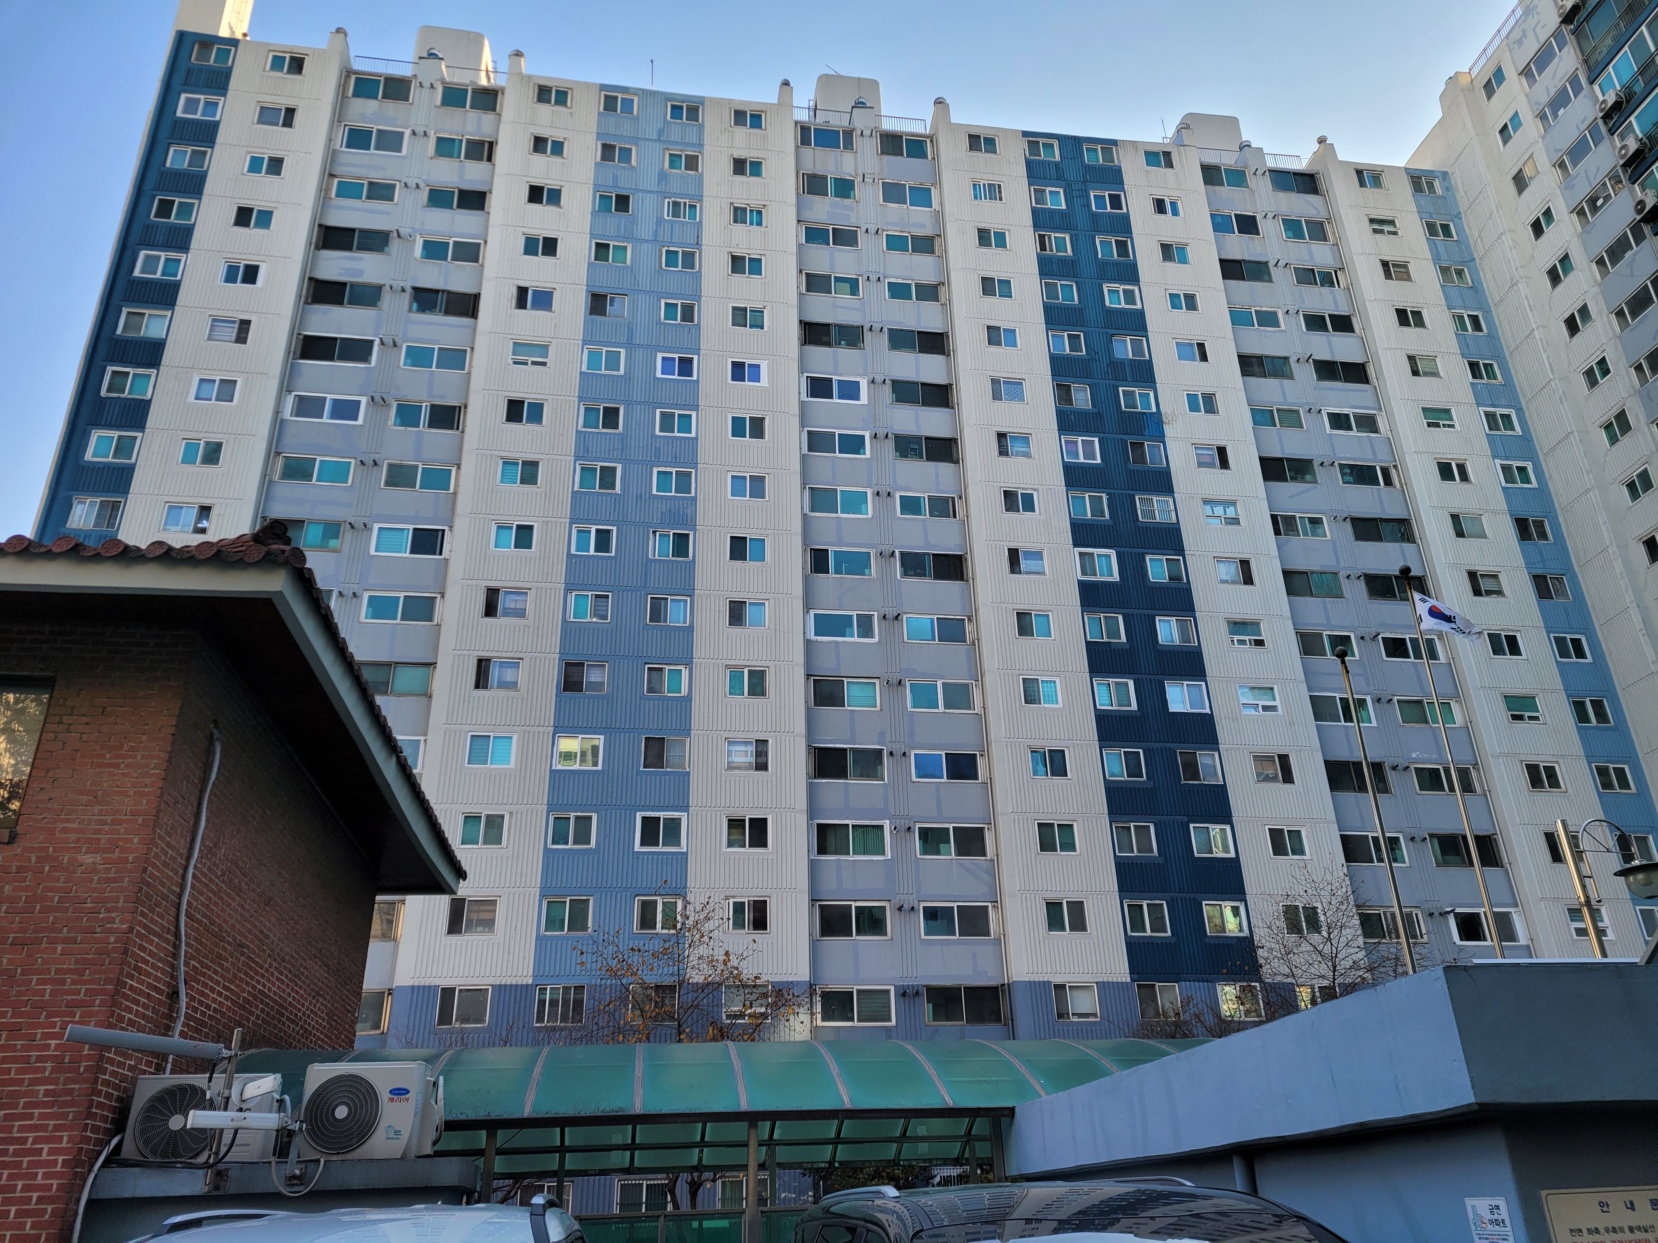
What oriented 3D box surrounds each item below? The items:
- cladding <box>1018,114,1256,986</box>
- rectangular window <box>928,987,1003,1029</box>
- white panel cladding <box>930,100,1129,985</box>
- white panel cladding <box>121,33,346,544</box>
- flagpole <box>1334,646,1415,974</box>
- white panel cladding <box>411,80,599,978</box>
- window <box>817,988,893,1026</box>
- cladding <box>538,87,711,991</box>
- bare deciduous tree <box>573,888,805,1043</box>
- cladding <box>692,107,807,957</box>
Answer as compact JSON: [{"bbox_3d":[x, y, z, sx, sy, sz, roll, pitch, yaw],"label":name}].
[{"bbox_3d":[11.423,-5.147,48.826,4.520,37.656,0.400,2,-26,-8],"label":"cladding"},{"bbox_3d":[4.294,12.223,39.569,2.421,1.241,0.150,2,-26,-8],"label":"rectangular window"},{"bbox_3d":[7.248,-5.440,48.264,3.922,37.921,0.400,2,-26,-8],"label":"white panel cladding"},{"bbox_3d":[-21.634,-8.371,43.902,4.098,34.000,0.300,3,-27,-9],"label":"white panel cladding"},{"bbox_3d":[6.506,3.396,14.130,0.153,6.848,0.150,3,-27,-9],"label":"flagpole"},{"bbox_3d":[-11.159,-6.208,44.636,3.830,37.266,0.300,3,-27,-9],"label":"white panel cladding"},{"bbox_3d":[0.815,11.819,38.231,2.334,1.128,0.150,3,-27,-9],"label":"window"},{"bbox_3d":[-7.149,-5.910,46.063,4.529,37.683,0.400,2,-26,-8],"label":"cladding"},{"bbox_3d":[-3.303,10.688,29.151,5.766,8.959,5.200,3,-27,-9],"label":"bare deciduous tree"},{"bbox_3d":[-2.985,-5.798,45.845,3.677,37.151,0.300,3,-27,-9],"label":"cladding"}]

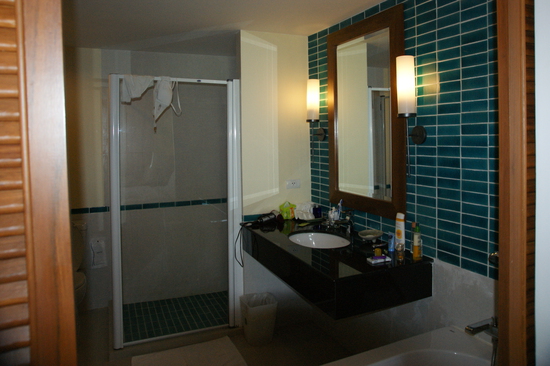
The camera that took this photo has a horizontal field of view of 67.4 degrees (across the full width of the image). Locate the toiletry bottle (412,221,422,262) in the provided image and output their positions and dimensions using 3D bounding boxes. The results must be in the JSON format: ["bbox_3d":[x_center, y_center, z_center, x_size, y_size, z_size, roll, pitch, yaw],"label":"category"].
[{"bbox_3d":[0.742,0.304,2.145,0.043,0.190,0.045,-3,5,-22],"label":"toiletry bottle"}]

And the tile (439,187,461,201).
[{"bbox_3d":[0.875,0.060,2.070,0.010,0.050,0.147,-4,5,-23],"label":"tile"}]

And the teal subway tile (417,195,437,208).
[{"bbox_3d":[0.816,0.101,2.212,0.010,0.050,0.147,-4,5,-23],"label":"teal subway tile"}]

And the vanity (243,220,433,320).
[{"bbox_3d":[0.278,0.466,2.625,0.580,0.190,1.360,-3,5,-22],"label":"vanity"}]

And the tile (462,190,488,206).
[{"bbox_3d":[0.921,0.069,1.903,0.010,0.050,0.150,-4,6,-23],"label":"tile"}]

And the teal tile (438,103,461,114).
[{"bbox_3d":[0.863,-0.364,2.035,0.010,0.050,0.147,-4,5,-23],"label":"teal tile"}]

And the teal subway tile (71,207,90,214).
[{"bbox_3d":[-1.674,0.246,3.545,0.146,0.049,0.010,-5,6,-22],"label":"teal subway tile"}]

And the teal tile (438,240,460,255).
[{"bbox_3d":[0.874,0.326,2.059,0.010,0.049,0.148,-5,6,-23],"label":"teal tile"}]

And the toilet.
[{"bbox_3d":[-1.664,0.790,3.208,0.380,0.790,0.680,-5,6,-22],"label":"toilet"}]

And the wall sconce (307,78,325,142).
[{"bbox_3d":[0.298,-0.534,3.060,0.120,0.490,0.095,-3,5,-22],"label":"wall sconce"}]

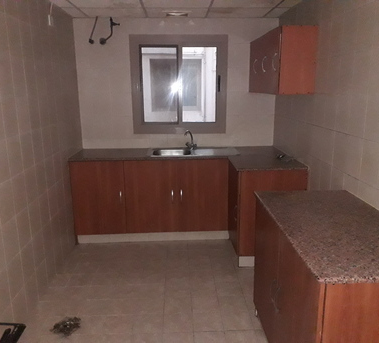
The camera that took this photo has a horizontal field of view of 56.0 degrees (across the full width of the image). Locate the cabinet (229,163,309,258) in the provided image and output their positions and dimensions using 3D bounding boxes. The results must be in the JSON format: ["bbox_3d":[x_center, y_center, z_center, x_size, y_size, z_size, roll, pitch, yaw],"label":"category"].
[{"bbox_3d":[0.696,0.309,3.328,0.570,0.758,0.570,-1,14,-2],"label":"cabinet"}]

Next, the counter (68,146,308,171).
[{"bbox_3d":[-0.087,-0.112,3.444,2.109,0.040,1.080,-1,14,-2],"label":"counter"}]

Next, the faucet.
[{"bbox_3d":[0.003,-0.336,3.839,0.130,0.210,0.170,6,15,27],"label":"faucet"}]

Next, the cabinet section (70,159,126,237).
[{"bbox_3d":[-0.902,0.208,3.792,0.516,0.749,0.555,-1,14,-2],"label":"cabinet section"}]

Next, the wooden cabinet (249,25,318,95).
[{"bbox_3d":[0.815,-0.974,3.267,0.287,0.503,1.098,-1,14,-2],"label":"wooden cabinet"}]

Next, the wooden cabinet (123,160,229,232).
[{"bbox_3d":[-0.129,0.202,3.796,1.033,0.753,0.540,-1,14,-2],"label":"wooden cabinet"}]

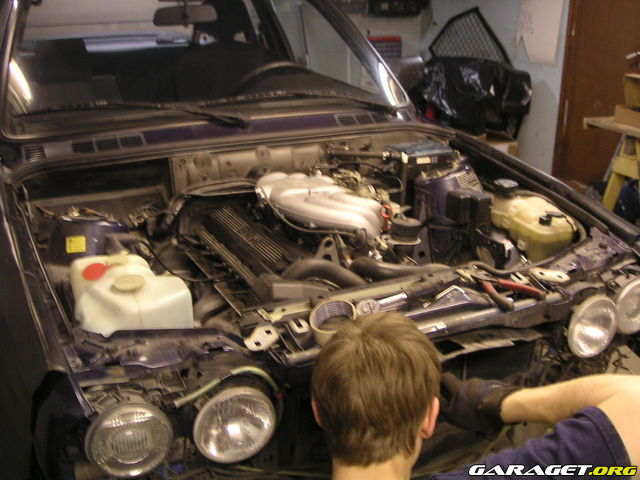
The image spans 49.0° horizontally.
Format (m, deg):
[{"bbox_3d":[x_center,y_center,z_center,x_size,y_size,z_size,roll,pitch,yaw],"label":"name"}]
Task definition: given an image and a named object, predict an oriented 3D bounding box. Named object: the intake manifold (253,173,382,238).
[{"bbox_3d":[0.030,-0.094,1.961,0.400,0.160,0.260,16,26,42],"label":"intake manifold"}]

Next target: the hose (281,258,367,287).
[{"bbox_3d":[0.008,0.077,1.630,0.220,0.075,0.070,-1,19,4],"label":"hose"}]

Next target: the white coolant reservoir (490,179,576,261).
[{"bbox_3d":[0.550,-0.048,1.880,0.150,0.180,0.240,-10,20,-21],"label":"white coolant reservoir"}]

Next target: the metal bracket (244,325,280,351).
[{"bbox_3d":[-0.102,0.179,1.293,0.058,0.015,0.095,7,21,25],"label":"metal bracket"}]

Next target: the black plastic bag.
[{"bbox_3d":[0.924,-0.842,4.150,0.580,0.460,0.420,-10,21,-21],"label":"black plastic bag"}]

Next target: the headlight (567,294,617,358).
[{"bbox_3d":[0.592,0.182,1.578,0.150,0.150,0.090,-11,21,-24],"label":"headlight"}]

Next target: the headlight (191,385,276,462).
[{"bbox_3d":[-0.162,0.319,1.274,0.150,0.150,0.090,-9,20,-19],"label":"headlight"}]

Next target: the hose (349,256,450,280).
[{"bbox_3d":[0.187,0.066,1.650,0.240,0.060,0.065,-2,19,1],"label":"hose"}]

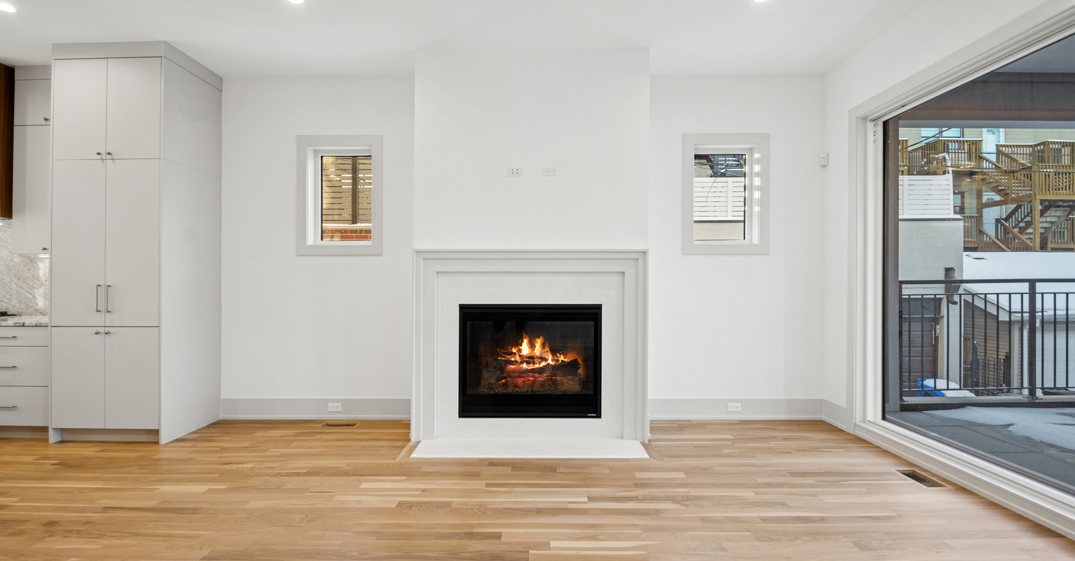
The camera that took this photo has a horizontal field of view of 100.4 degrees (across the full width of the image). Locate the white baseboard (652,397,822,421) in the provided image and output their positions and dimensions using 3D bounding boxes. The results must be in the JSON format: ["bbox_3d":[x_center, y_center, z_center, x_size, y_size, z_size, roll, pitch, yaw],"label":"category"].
[{"bbox_3d":[1.735,1.138,3.962,1.600,0.190,0.030,0,0,0],"label":"white baseboard"}]

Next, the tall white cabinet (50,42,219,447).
[{"bbox_3d":[-3.240,-0.290,3.678,0.850,3.050,0.605,0,0,0],"label":"tall white cabinet"}]

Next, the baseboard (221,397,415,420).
[{"bbox_3d":[-1.925,1.136,3.962,1.770,0.190,0.030,0,0,0],"label":"baseboard"}]

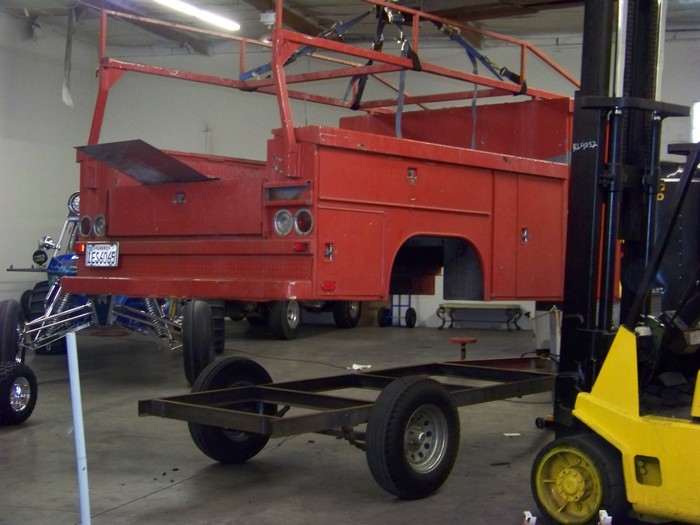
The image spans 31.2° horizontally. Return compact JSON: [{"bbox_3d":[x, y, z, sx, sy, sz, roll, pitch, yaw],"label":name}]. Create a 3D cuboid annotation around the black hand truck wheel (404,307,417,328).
[{"bbox_3d":[0.942,0.855,19.300,0.095,0.300,0.300,1,2,18],"label":"black hand truck wheel"}]

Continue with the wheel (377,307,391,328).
[{"bbox_3d":[0.534,0.851,19.400,0.095,0.300,0.300,1,2,18],"label":"wheel"}]

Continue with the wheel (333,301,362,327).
[{"bbox_3d":[-0.045,0.668,19.600,0.235,0.710,0.710,1,2,18],"label":"wheel"}]

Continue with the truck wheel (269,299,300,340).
[{"bbox_3d":[-0.900,0.722,17.500,0.235,0.710,0.710,1,2,18],"label":"truck wheel"}]

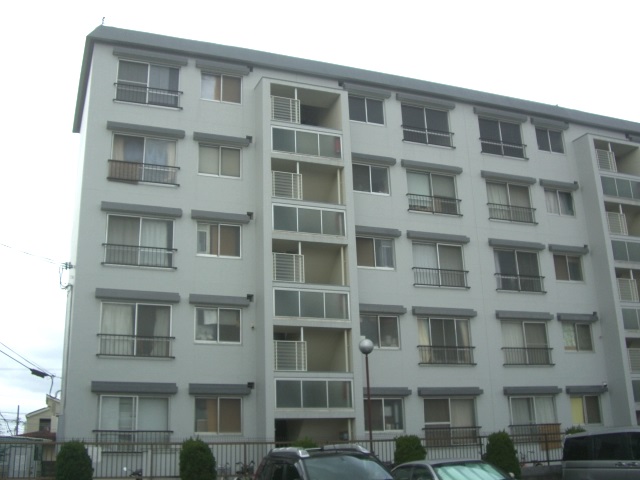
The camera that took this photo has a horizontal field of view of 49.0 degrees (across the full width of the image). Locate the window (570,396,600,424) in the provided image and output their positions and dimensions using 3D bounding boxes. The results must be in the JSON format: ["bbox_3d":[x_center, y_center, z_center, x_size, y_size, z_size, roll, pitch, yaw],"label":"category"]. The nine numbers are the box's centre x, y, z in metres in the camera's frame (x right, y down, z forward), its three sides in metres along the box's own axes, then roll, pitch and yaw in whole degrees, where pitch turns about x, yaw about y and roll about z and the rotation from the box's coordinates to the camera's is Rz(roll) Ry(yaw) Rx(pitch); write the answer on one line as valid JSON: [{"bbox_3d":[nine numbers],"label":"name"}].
[{"bbox_3d":[9.714,6.208,25.637,1.386,1.039,0.150,5,-18,-21],"label":"window"}]

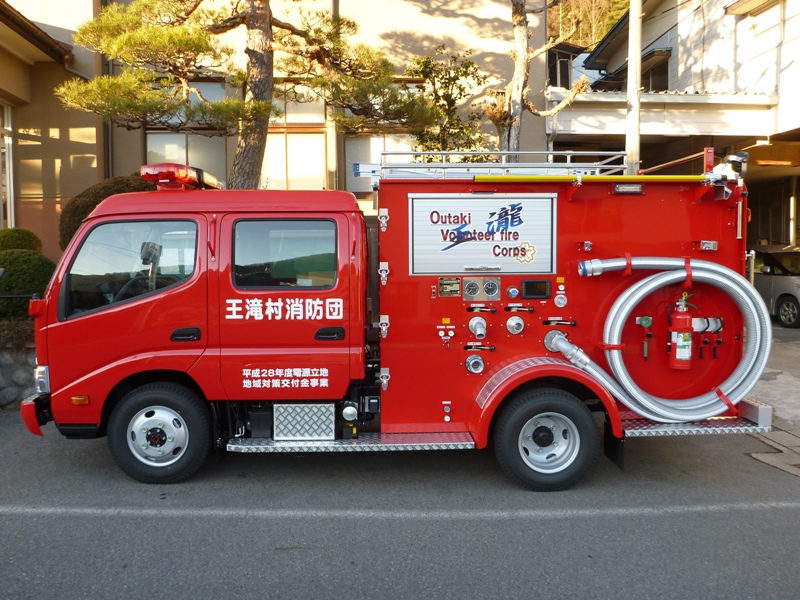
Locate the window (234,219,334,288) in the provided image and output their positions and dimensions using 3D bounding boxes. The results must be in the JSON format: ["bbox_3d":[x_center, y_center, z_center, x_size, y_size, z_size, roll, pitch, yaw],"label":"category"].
[{"bbox_3d":[-0.805,-0.320,4.548,0.713,0.484,0.040,0,4,-2],"label":"window"}]

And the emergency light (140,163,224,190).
[{"bbox_3d":[-1.722,-0.937,5.263,0.335,0.185,1.260,0,4,-2],"label":"emergency light"}]

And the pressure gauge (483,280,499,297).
[{"bbox_3d":[0.657,-0.080,4.688,0.106,0.107,0.030,0,4,-2],"label":"pressure gauge"}]

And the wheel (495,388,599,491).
[{"bbox_3d":[1.053,0.981,4.715,0.715,0.715,0.220,0,4,-2],"label":"wheel"}]

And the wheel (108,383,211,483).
[{"bbox_3d":[-1.725,0.949,4.708,0.715,0.715,0.210,0,4,-2],"label":"wheel"}]

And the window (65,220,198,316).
[{"bbox_3d":[-1.874,-0.220,4.517,0.922,0.669,0.060,0,4,-2],"label":"window"}]

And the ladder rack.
[{"bbox_3d":[0.743,-0.986,4.966,1.779,0.210,0.600,0,4,-2],"label":"ladder rack"}]

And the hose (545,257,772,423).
[{"bbox_3d":[1.871,0.293,4.668,1.646,1.195,0.200,0,4,-2],"label":"hose"}]

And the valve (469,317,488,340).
[{"bbox_3d":[0.559,0.201,4.640,0.130,0.159,0.150,0,4,-2],"label":"valve"}]

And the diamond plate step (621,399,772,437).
[{"bbox_3d":[2.108,0.854,4.713,1.089,0.190,0.230,0,4,-2],"label":"diamond plate step"}]

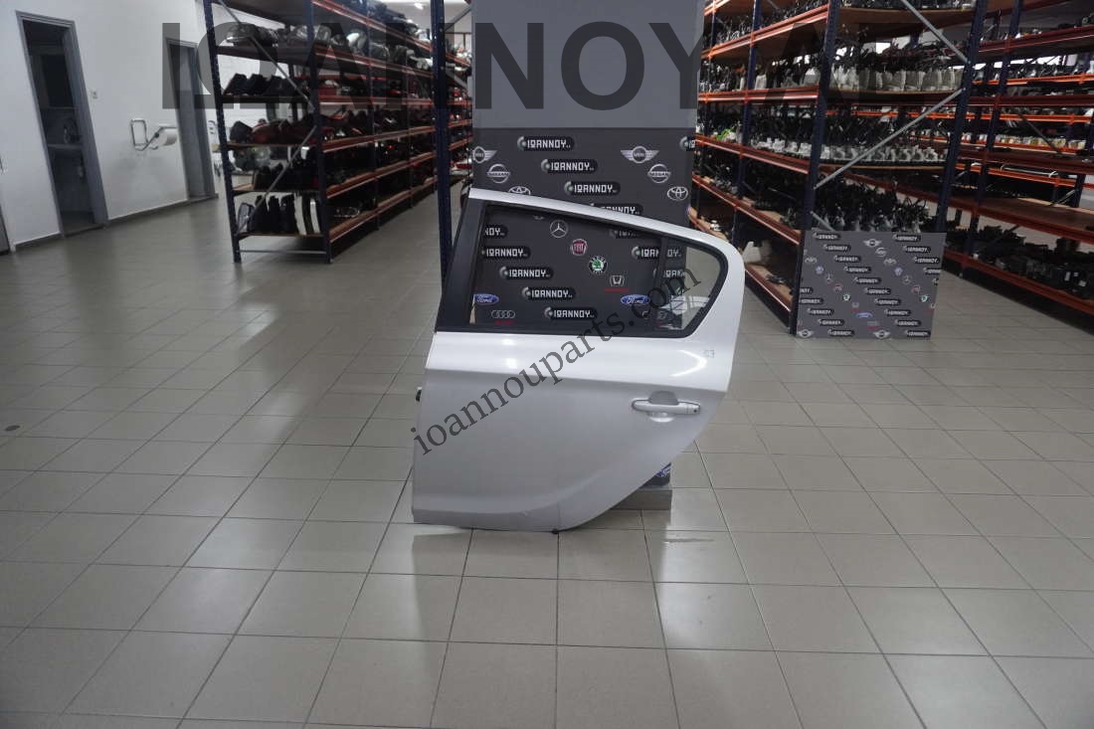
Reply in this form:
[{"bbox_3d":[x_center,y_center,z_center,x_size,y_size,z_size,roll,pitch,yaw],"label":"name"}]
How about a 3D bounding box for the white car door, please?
[{"bbox_3d":[0.080,0.020,2.424,1.085,1.150,0.190,1,14,0],"label":"white car door"}]

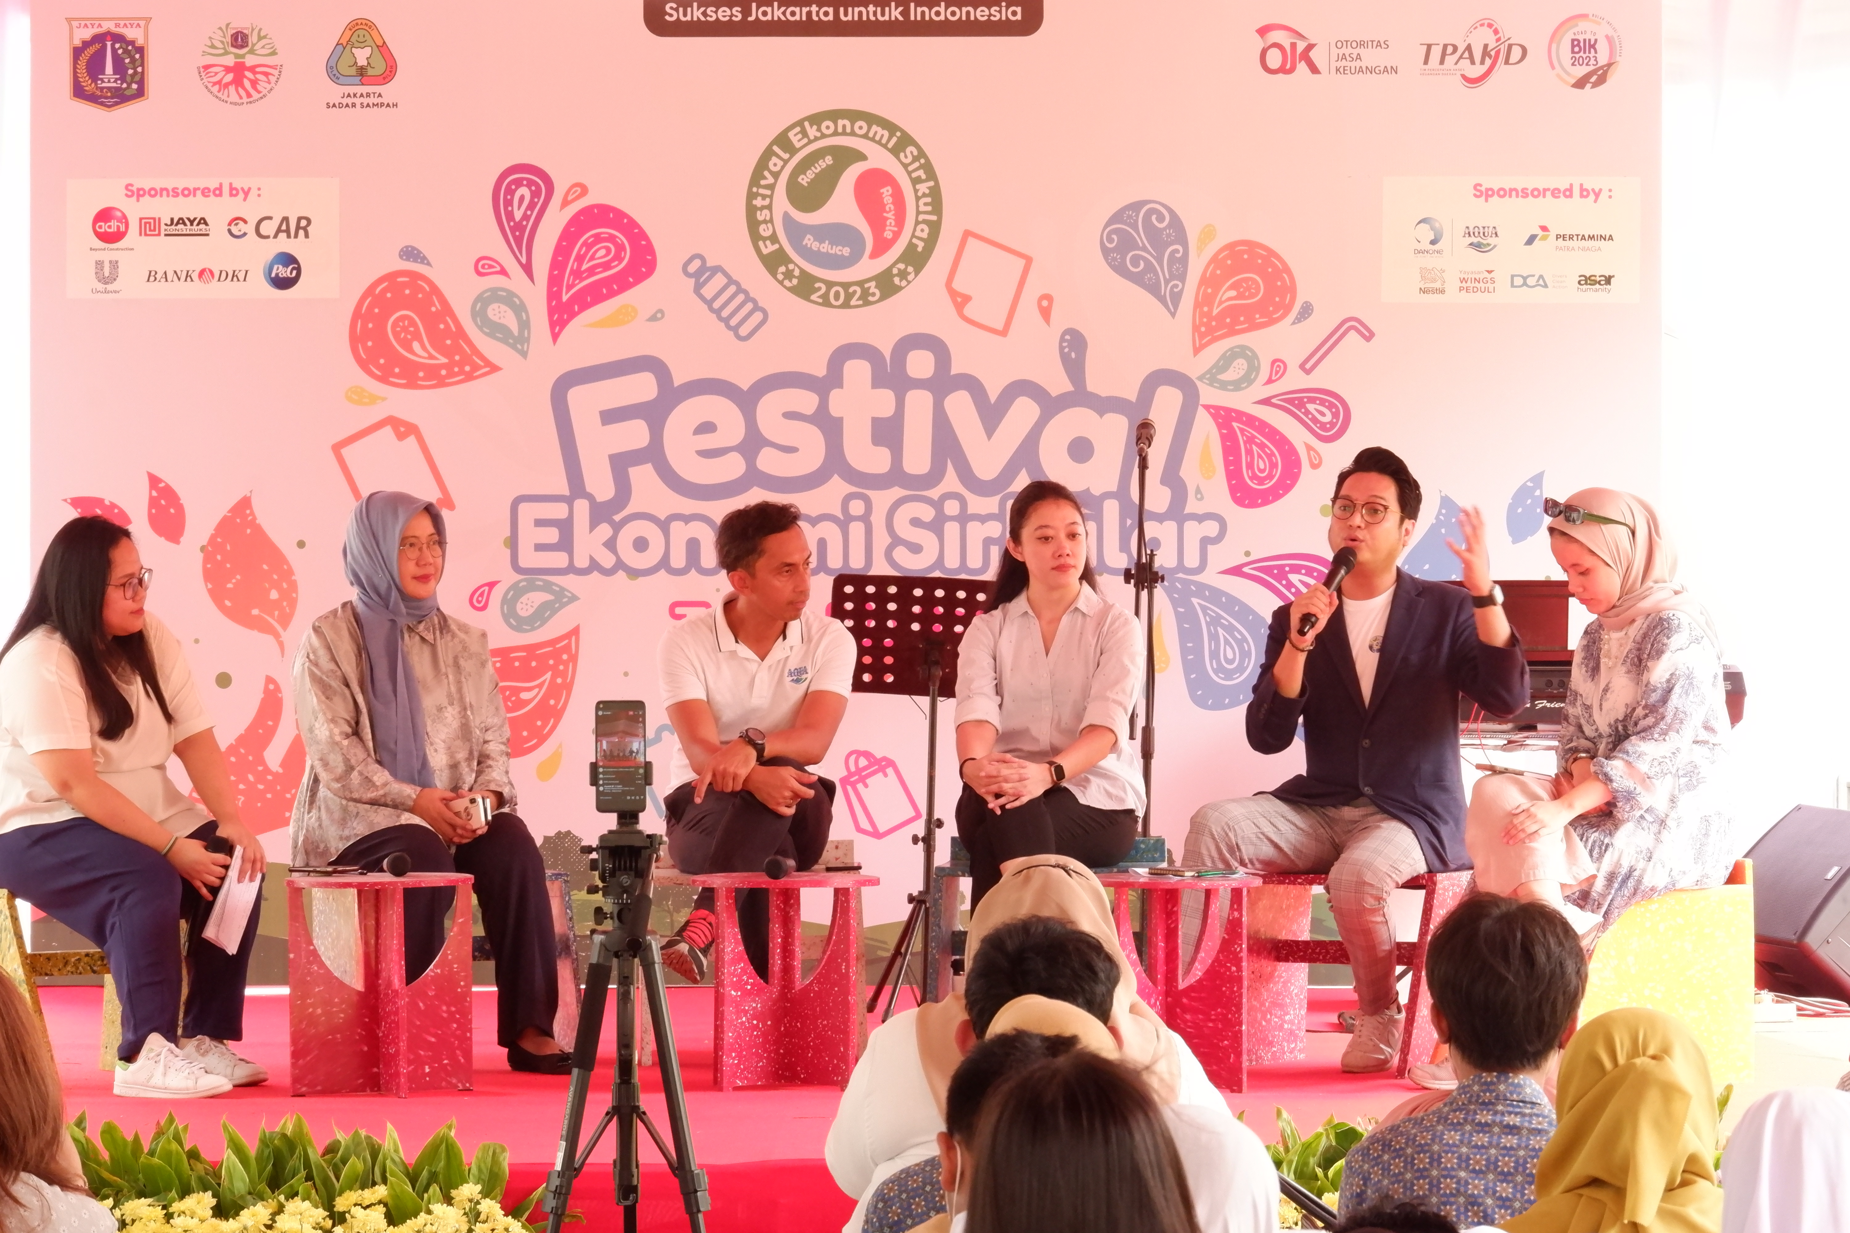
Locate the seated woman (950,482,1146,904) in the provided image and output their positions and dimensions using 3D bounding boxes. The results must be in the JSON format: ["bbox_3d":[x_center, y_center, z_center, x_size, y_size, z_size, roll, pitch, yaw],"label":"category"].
[{"bbox_3d":[0.272,0.344,18.450,0.450,1.295,0.680,0,1,10],"label":"seated woman"}]

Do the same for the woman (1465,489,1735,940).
[{"bbox_3d":[1.398,0.367,17.650,0.740,1.275,0.480,-1,1,-30],"label":"woman"}]

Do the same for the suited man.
[{"bbox_3d":[0.953,0.311,18.150,0.640,1.370,0.680,0,1,18],"label":"suited man"}]

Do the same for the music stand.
[{"bbox_3d":[0.012,0.430,20.000,0.480,1.075,0.420,0,1,0],"label":"music stand"}]

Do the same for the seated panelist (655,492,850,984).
[{"bbox_3d":[-0.373,0.368,18.350,0.470,1.250,0.680,0,1,-5],"label":"seated panelist"}]

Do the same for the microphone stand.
[{"bbox_3d":[0.513,0.272,19.400,0.480,1.410,0.480,0,1,0],"label":"microphone stand"}]

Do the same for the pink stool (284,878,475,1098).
[{"bbox_3d":[-1.152,0.782,17.500,0.400,0.450,0.400,0,1,0],"label":"pink stool"}]

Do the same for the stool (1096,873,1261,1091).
[{"bbox_3d":[0.516,0.781,17.570,0.400,0.450,0.400,0,1,0],"label":"stool"}]

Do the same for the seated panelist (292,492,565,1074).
[{"bbox_3d":[-1.100,0.360,18.220,0.500,1.270,0.680,0,1,-28],"label":"seated panelist"}]

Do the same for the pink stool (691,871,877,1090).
[{"bbox_3d":[-0.296,0.780,17.620,0.400,0.450,0.400,0,1,0],"label":"pink stool"}]

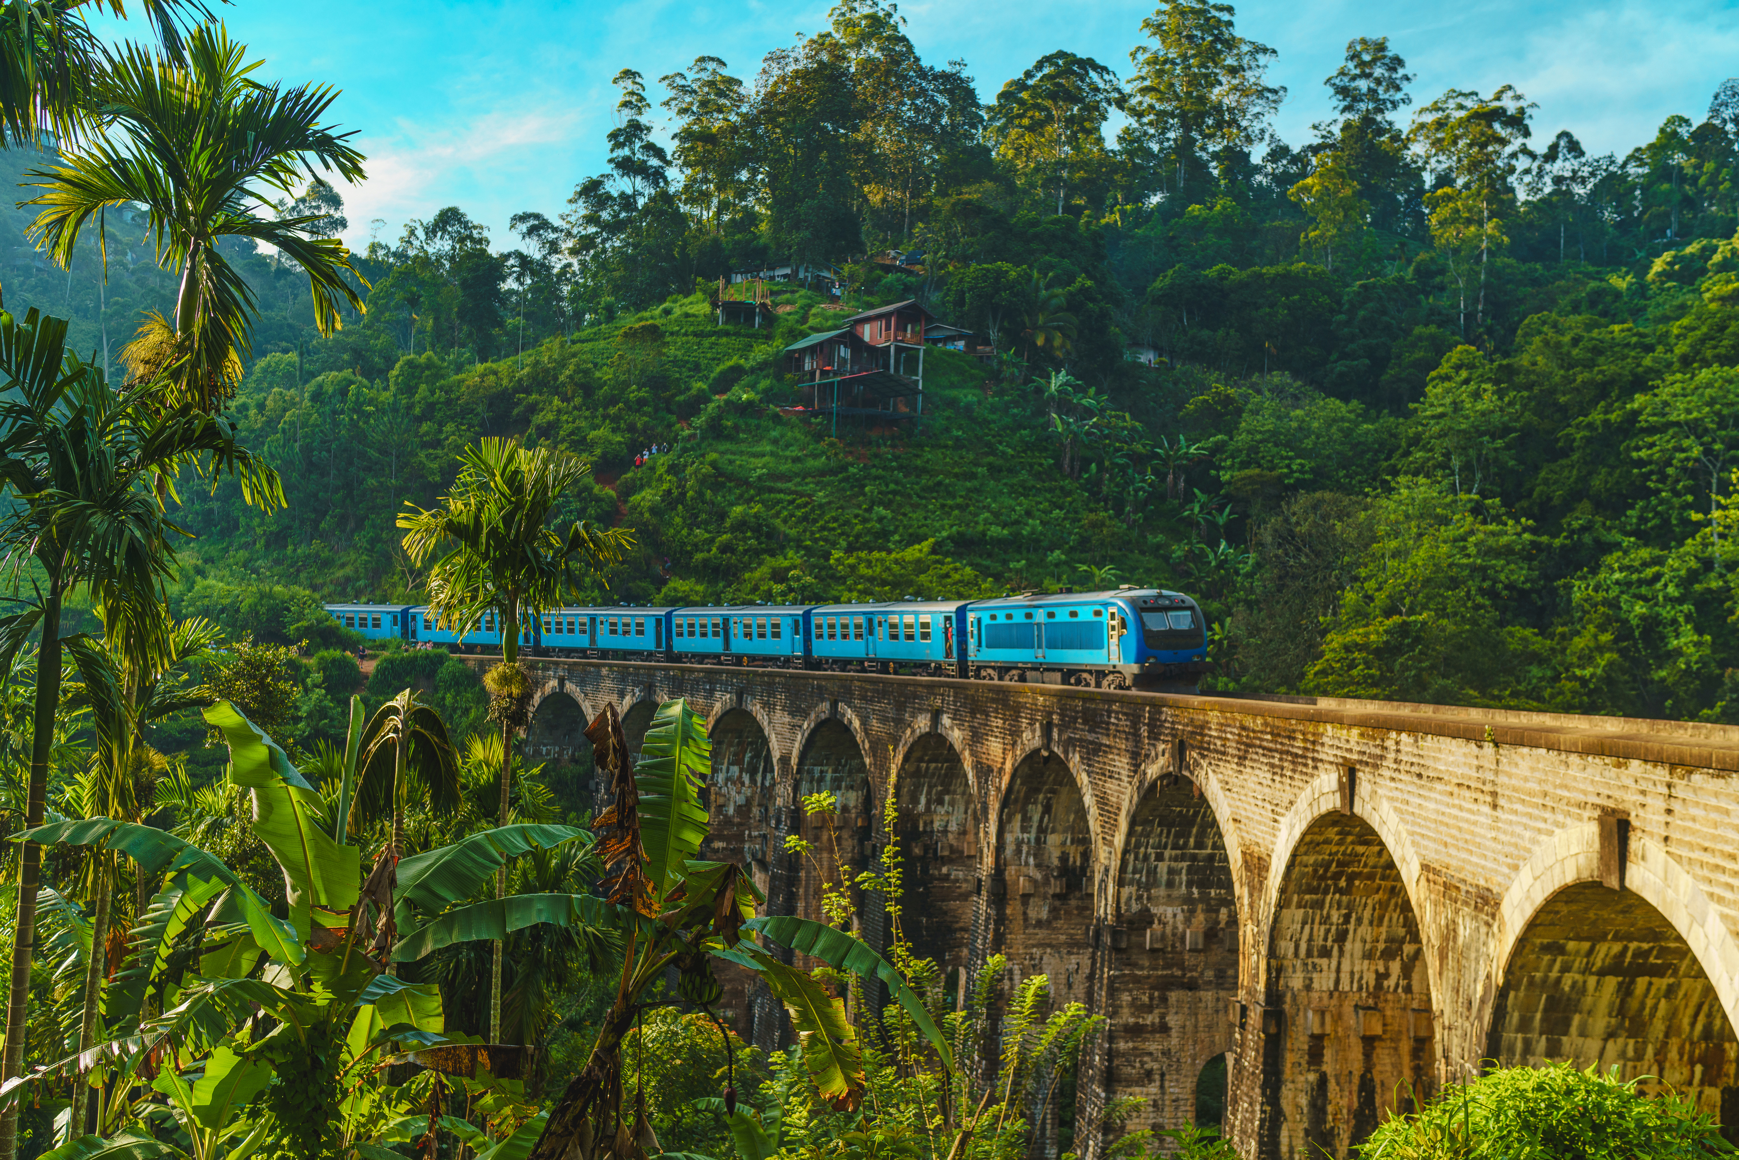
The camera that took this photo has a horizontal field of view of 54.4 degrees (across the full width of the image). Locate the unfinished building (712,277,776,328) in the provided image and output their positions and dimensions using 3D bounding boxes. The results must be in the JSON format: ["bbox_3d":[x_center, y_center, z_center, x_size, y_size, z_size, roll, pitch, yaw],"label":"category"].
[{"bbox_3d":[-13.675,-30.159,184.000,7.000,5.500,6.000,2,-2,2],"label":"unfinished building"}]

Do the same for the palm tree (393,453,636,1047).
[{"bbox_3d":[-4.285,2.017,21.000,2.700,7.600,2.700,1,-2,0],"label":"palm tree"}]

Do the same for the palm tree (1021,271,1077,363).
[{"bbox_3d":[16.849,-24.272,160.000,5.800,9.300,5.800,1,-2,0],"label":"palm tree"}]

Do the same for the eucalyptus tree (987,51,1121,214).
[{"bbox_3d":[22.778,-55.262,212.000,15.500,20.500,15.500,1,-2,0],"label":"eucalyptus tree"}]

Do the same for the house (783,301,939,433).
[{"bbox_3d":[-0.789,-18.523,150.000,10.200,10.700,9.000,2,-2,-39],"label":"house"}]

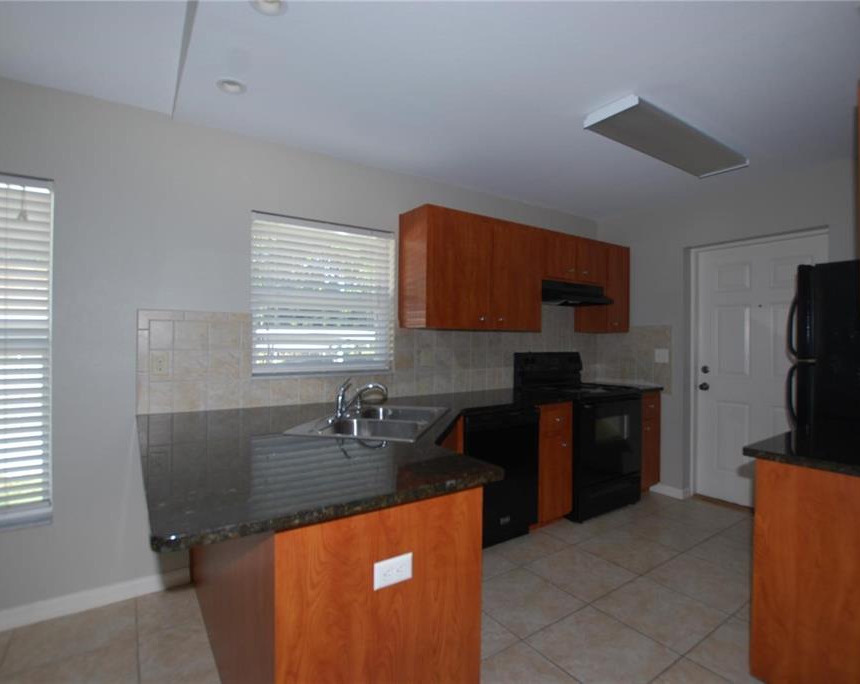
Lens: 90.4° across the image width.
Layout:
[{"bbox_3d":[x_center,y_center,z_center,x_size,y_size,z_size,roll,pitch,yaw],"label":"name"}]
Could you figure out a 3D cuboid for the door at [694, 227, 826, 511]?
[{"bbox_3d":[2.507,0.264,3.246,0.045,2.030,0.870,0,-1,-33],"label":"door"}]

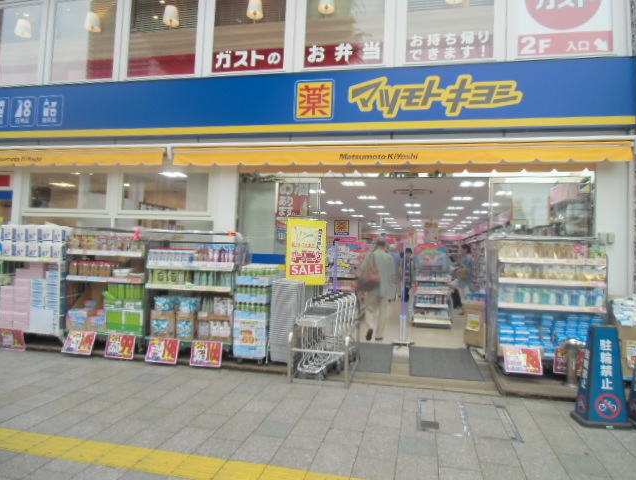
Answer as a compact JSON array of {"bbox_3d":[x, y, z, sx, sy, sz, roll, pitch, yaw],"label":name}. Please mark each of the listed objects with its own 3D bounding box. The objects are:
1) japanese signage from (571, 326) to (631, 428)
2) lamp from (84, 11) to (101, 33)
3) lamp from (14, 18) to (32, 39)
[{"bbox_3d":[2.682,1.268,4.178,0.450,0.910,0.310,2,-1,4],"label":"japanese signage"},{"bbox_3d":[-4.322,-4.174,8.515,0.280,0.280,0.280,2,-1,13],"label":"lamp"},{"bbox_3d":[-5.901,-4.228,8.891,0.280,0.280,0.280,2,-1,13],"label":"lamp"}]

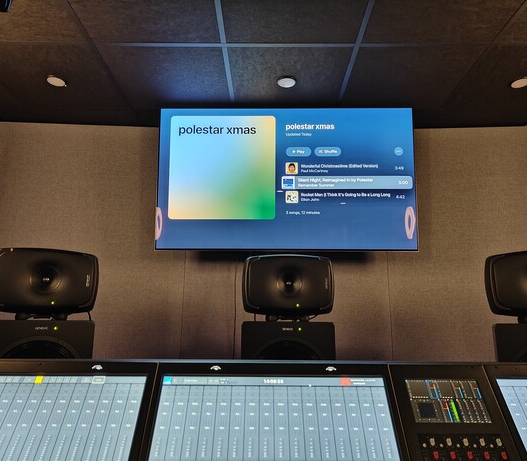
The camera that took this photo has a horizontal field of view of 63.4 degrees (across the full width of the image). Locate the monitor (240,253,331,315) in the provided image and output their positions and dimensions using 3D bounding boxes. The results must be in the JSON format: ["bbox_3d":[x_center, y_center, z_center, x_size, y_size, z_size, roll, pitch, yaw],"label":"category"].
[{"bbox_3d":[0.115,0.280,2.053,0.433,0.300,0.278,0,-12,0],"label":"monitor"}]

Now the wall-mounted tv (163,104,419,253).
[{"bbox_3d":[0.133,-0.292,2.427,1.450,0.822,0.050,0,-8,0],"label":"wall-mounted tv"}]

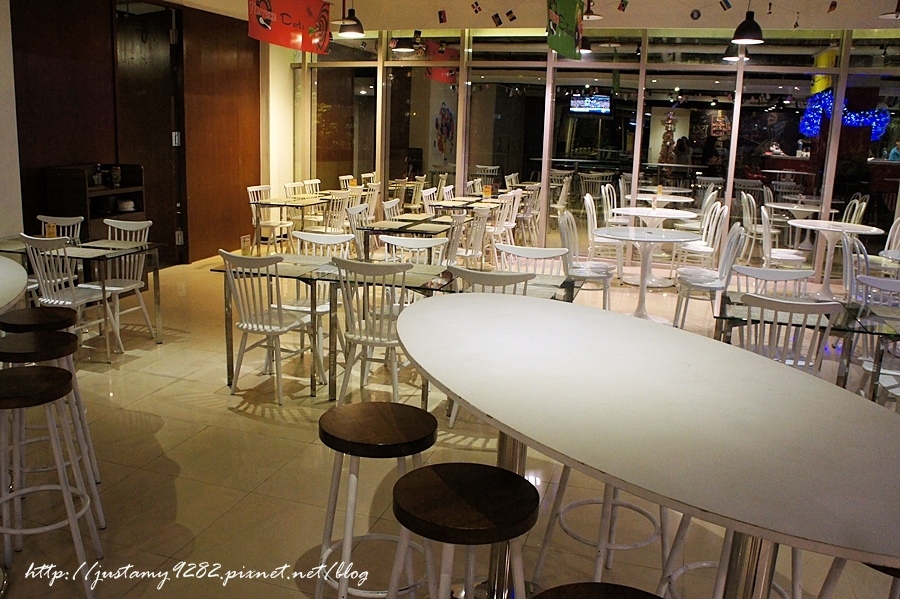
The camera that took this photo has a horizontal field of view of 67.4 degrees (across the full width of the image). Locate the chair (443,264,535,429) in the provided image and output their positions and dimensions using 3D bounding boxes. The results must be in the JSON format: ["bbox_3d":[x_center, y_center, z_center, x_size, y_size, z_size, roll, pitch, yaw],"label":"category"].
[{"bbox_3d":[0.270,0.232,3.596,0.480,0.835,0.500,7,14,21],"label":"chair"}]

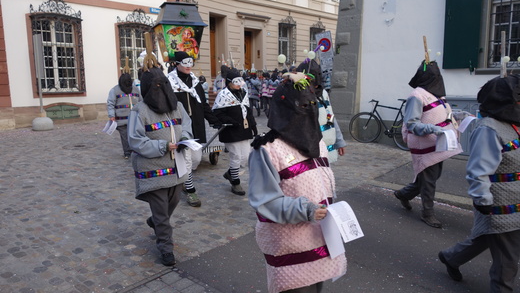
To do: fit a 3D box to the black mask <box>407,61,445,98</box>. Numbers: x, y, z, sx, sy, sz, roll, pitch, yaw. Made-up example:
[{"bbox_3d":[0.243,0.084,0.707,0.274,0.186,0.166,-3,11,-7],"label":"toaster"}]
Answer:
[{"bbox_3d":[1.748,-0.699,4.220,0.340,0.370,0.290,7,12,43],"label":"black mask"}]

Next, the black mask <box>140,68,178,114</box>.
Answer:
[{"bbox_3d":[-0.894,-0.496,3.600,0.280,0.400,0.310,-8,11,-42],"label":"black mask"}]

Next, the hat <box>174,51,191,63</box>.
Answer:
[{"bbox_3d":[-0.904,-1.048,4.780,0.190,0.160,0.220,-9,12,-44],"label":"hat"}]

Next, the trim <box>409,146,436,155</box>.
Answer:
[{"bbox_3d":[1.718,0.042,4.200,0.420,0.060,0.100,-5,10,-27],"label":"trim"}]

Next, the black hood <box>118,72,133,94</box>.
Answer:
[{"bbox_3d":[-2.716,-1.273,8.200,0.260,0.400,0.300,-7,10,-37],"label":"black hood"}]

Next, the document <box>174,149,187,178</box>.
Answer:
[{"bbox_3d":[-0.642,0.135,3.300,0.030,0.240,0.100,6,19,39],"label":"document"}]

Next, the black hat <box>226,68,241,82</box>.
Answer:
[{"bbox_3d":[-0.350,-0.957,5.400,0.220,0.170,0.180,7,12,43],"label":"black hat"}]

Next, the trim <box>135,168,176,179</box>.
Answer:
[{"bbox_3d":[-0.906,0.236,3.560,0.410,0.060,0.090,-8,11,-36],"label":"trim"}]

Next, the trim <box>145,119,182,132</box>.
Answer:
[{"bbox_3d":[-0.833,-0.183,3.500,0.360,0.060,0.080,-14,14,-35],"label":"trim"}]

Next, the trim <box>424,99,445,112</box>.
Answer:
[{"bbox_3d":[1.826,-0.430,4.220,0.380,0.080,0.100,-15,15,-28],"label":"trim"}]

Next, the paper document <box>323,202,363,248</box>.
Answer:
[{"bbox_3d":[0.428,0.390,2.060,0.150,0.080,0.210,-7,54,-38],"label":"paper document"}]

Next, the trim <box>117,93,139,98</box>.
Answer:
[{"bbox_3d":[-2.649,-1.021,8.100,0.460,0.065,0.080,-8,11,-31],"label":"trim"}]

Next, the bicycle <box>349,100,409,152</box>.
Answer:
[{"bbox_3d":[2.680,-0.475,8.520,0.480,1.000,1.700,-8,11,-41],"label":"bicycle"}]

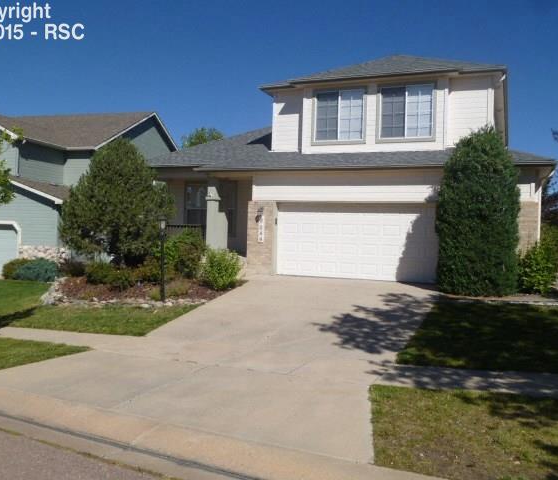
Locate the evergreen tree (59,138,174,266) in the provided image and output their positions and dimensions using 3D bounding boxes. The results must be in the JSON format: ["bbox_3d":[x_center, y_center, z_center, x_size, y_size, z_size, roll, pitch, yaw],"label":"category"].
[{"bbox_3d":[-5.022,-1.082,16.000,3.418,3.987,3.418,1,2,-17],"label":"evergreen tree"}]

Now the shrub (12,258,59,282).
[{"bbox_3d":[-8.701,1.090,18.500,1.715,0.832,1.458,0,2,-25],"label":"shrub"}]

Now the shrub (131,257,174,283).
[{"bbox_3d":[-3.739,0.872,15.300,1.241,0.745,1.055,1,2,-14],"label":"shrub"}]

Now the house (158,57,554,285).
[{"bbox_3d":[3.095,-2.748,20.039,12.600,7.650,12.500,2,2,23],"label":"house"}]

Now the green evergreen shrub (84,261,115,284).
[{"bbox_3d":[-5.305,0.961,15.300,0.993,0.688,0.993,1,2,-19],"label":"green evergreen shrub"}]

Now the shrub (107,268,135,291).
[{"bbox_3d":[-4.411,1.106,14.500,0.823,0.598,0.823,1,2,-17],"label":"shrub"}]

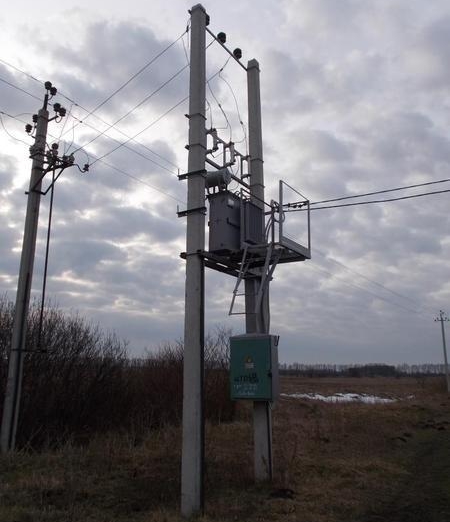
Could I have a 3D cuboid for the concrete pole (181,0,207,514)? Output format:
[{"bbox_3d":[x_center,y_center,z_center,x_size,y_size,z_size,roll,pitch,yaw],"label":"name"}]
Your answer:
[{"bbox_3d":[-0.397,-0.353,7.122,0.220,7.094,0.175,-7,-14,30],"label":"concrete pole"}]

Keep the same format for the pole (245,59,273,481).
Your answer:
[{"bbox_3d":[0.555,-0.118,8.706,0.220,7.094,0.175,-8,-14,30],"label":"pole"}]

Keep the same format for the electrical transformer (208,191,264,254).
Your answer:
[{"bbox_3d":[0.119,-0.470,7.832,0.700,0.900,1.000,-7,-14,30],"label":"electrical transformer"}]

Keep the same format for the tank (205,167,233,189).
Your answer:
[{"bbox_3d":[-0.168,-1.203,7.672,0.480,0.260,0.260,-7,-14,30],"label":"tank"}]

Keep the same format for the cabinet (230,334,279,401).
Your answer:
[{"bbox_3d":[0.474,1.671,8.118,0.700,0.950,0.300,-7,-14,30],"label":"cabinet"}]

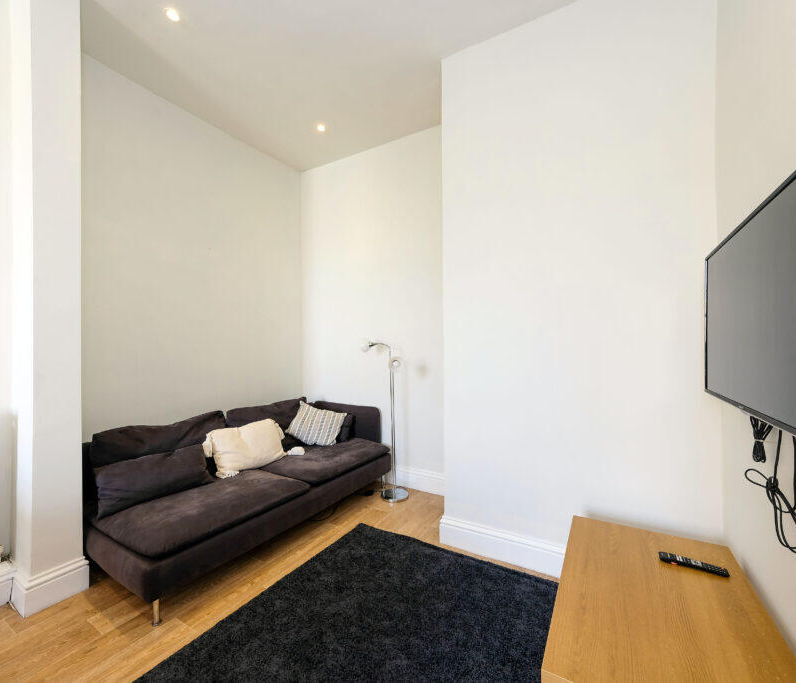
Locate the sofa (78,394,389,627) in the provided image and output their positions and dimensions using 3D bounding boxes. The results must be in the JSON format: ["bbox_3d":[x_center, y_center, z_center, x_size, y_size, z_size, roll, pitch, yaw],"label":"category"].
[{"bbox_3d":[-0.984,0.920,2.578,0.990,0.780,1.900,-1,-1,34],"label":"sofa"}]

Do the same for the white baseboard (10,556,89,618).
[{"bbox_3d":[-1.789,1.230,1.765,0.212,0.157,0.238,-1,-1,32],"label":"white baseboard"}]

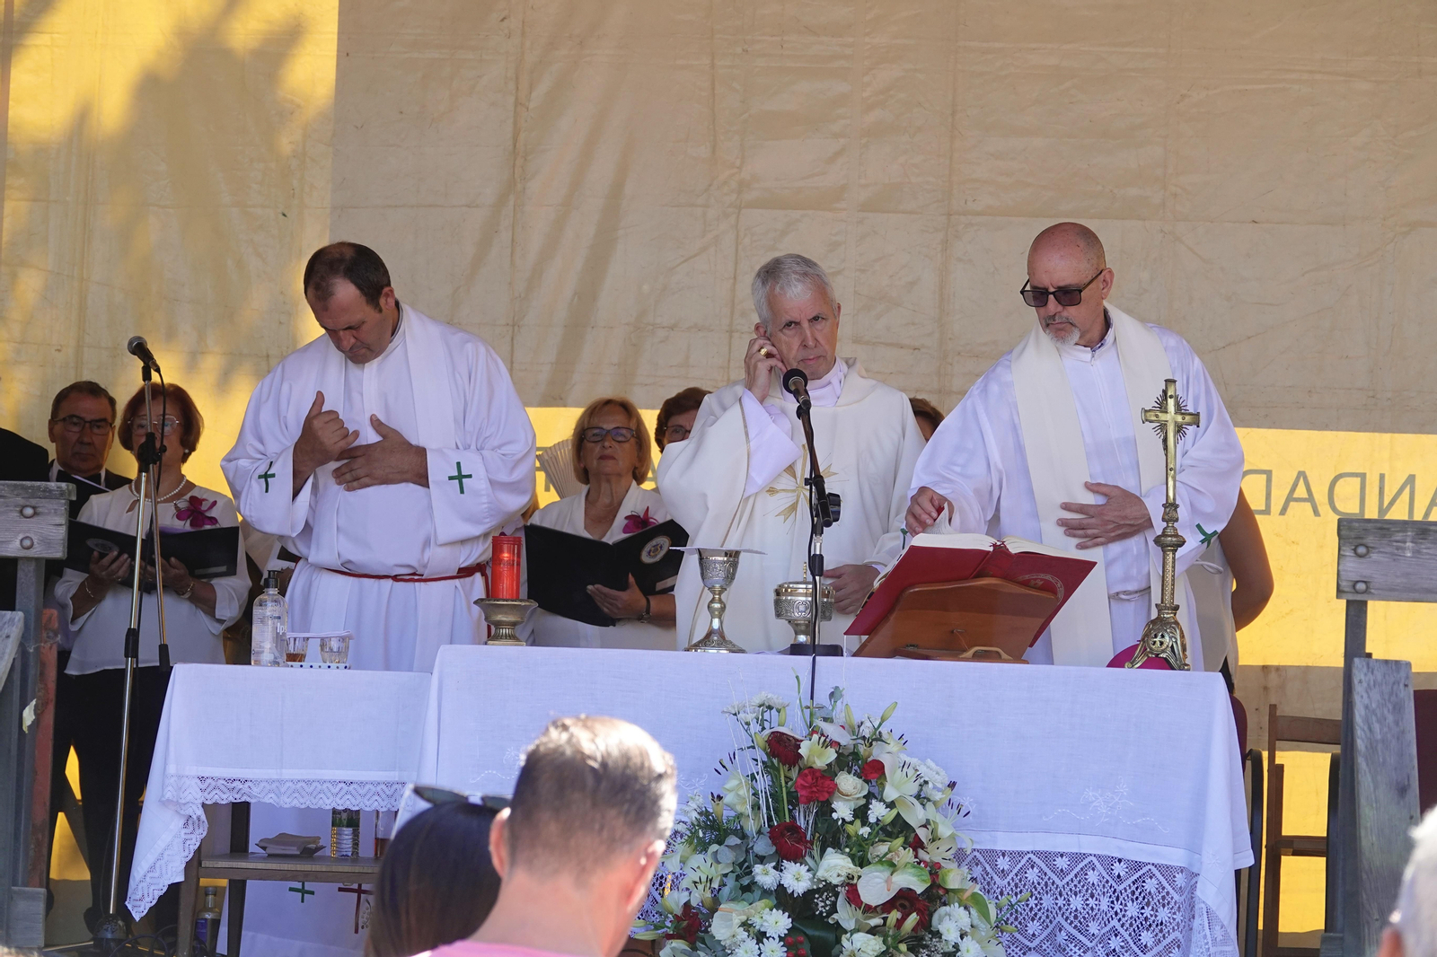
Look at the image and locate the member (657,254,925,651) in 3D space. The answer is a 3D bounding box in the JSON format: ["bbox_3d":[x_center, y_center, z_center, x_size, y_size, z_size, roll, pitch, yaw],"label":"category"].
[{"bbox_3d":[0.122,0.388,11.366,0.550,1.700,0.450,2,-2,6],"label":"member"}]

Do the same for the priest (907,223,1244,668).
[{"bbox_3d":[0.718,0.333,11.519,0.700,1.733,0.550,1,-2,9],"label":"priest"}]

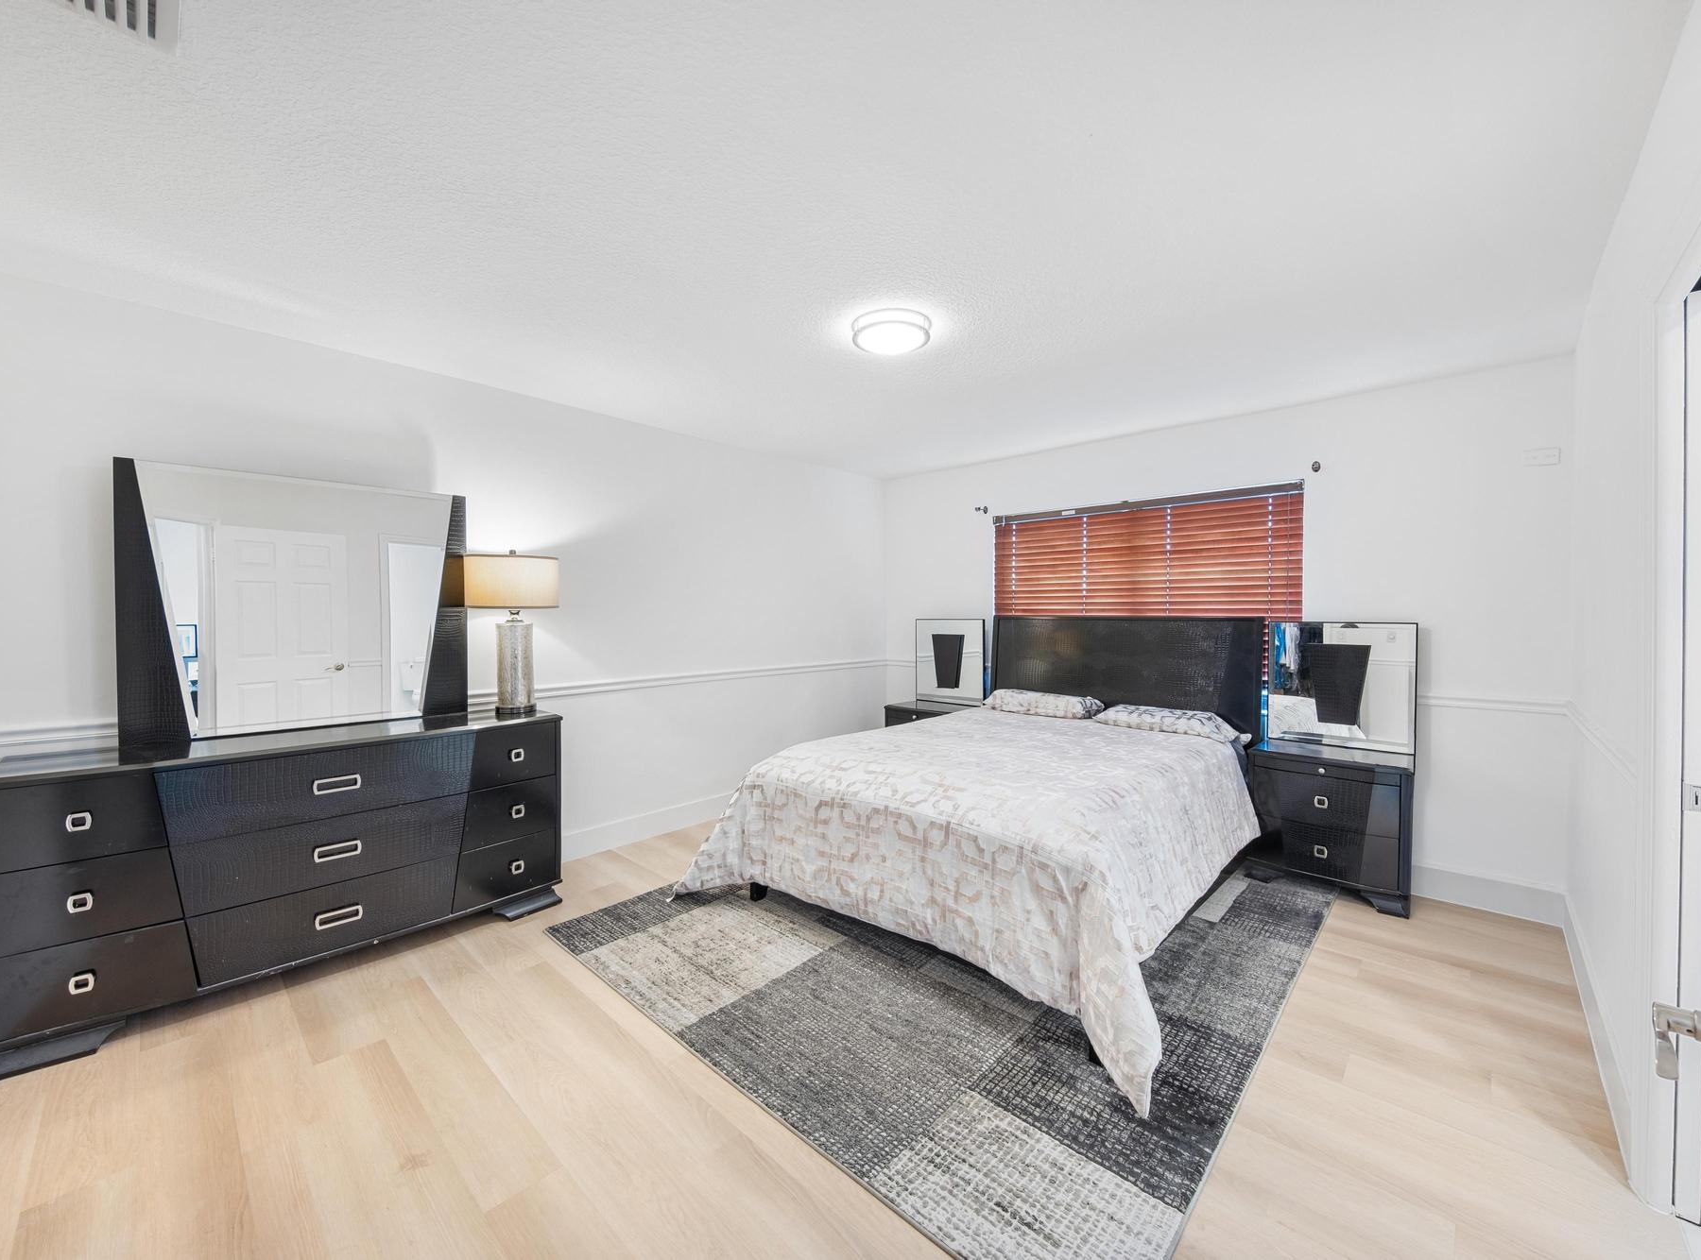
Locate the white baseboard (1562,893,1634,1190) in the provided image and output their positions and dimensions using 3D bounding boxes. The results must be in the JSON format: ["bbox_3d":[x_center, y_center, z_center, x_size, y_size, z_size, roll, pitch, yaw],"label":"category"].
[{"bbox_3d":[2.413,1.200,2.053,1.700,0.140,0.018,-1,1,-45],"label":"white baseboard"}]

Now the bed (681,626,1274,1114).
[{"bbox_3d":[0.797,0.598,3.135,1.920,1.320,2.320,1,1,43],"label":"bed"}]

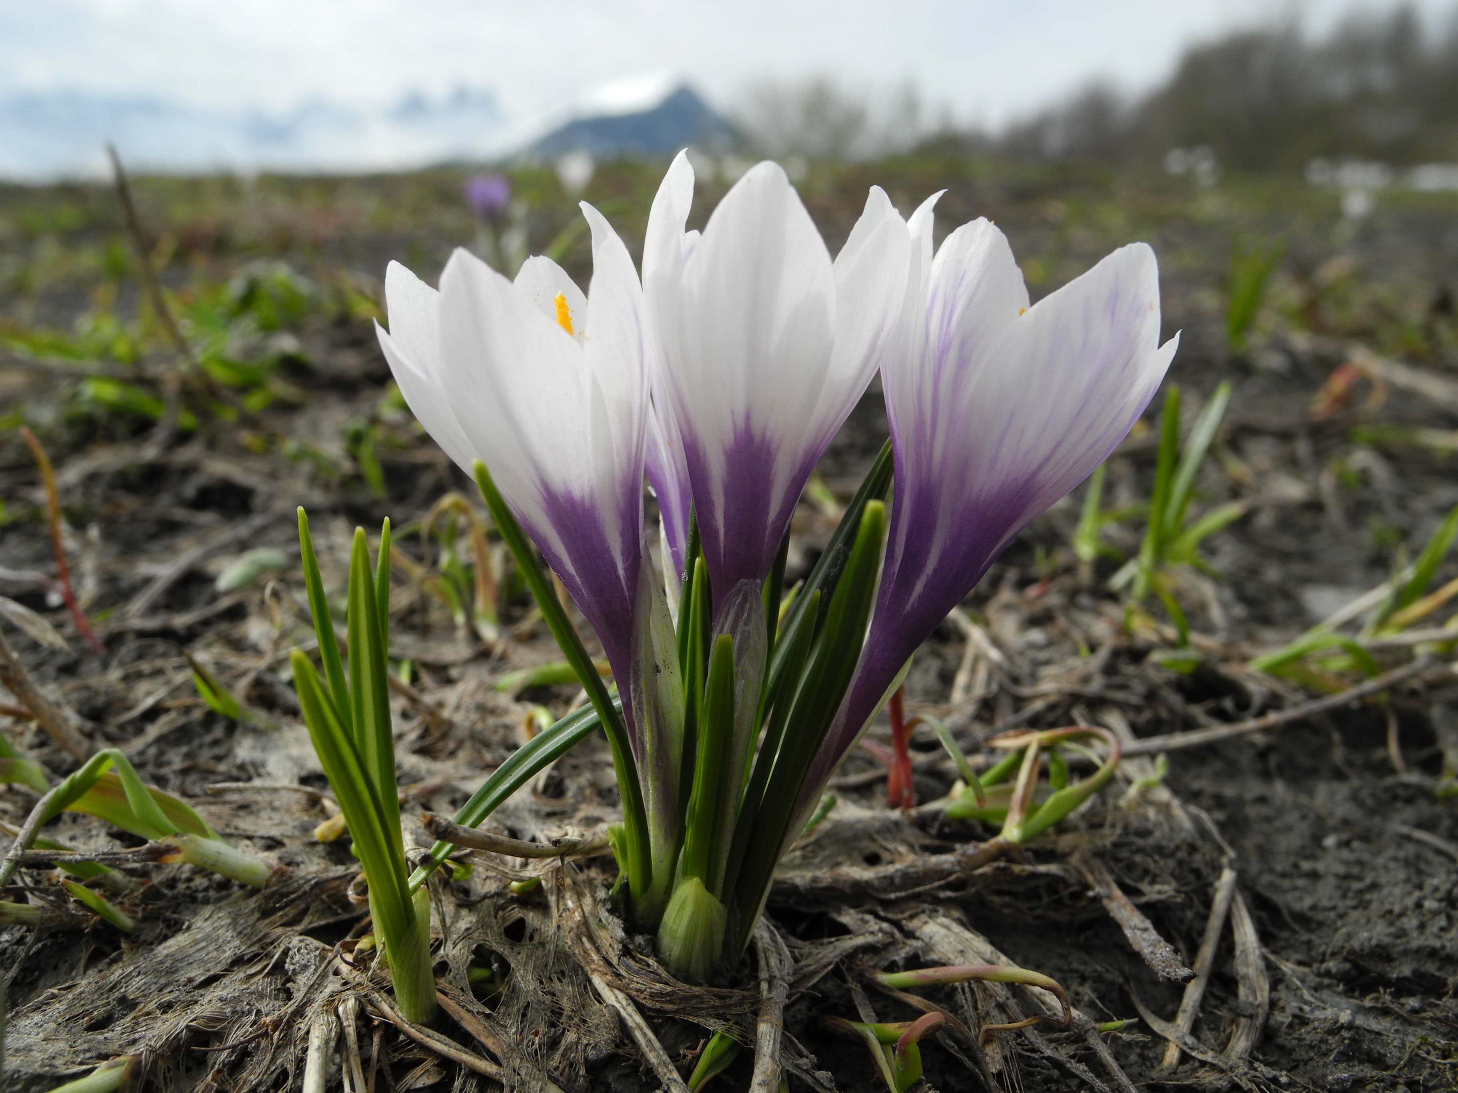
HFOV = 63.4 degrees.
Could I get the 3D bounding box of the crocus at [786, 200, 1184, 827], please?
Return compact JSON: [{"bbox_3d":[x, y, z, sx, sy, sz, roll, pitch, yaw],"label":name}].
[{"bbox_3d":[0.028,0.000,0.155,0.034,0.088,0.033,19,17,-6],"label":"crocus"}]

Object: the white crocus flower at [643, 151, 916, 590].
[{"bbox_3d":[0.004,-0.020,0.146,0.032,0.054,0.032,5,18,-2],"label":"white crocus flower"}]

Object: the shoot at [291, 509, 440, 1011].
[{"bbox_3d":[-0.048,0.031,0.154,0.014,0.074,0.010,0,18,0],"label":"shoot"}]

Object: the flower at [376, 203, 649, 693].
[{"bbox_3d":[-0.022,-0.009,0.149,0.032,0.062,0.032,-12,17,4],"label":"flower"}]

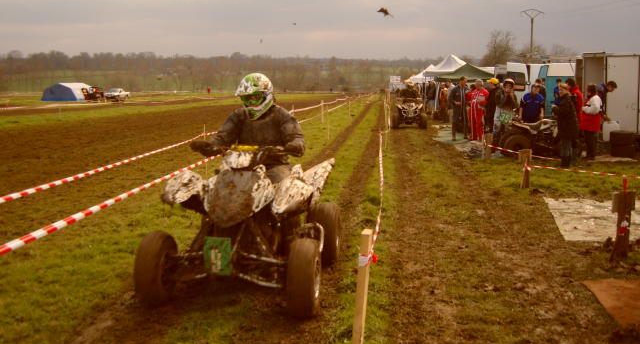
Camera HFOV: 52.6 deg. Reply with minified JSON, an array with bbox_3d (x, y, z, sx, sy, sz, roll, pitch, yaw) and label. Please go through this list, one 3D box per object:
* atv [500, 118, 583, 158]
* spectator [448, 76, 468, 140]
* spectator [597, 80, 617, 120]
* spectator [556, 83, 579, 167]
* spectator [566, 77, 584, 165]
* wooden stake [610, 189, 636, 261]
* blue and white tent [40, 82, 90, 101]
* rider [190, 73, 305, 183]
[{"bbox_3d":[4.920,-0.899,14.402,1.750,1.080,1.130,-1,7,-7],"label":"atv"},{"bbox_3d":[3.788,-1.723,17.700,0.560,1.770,0.420,-4,9,-27],"label":"spectator"},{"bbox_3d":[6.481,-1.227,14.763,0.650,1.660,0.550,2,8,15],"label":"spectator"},{"bbox_3d":[4.796,-0.923,12.535,0.350,1.620,0.480,0,7,3],"label":"spectator"},{"bbox_3d":[5.270,-1.046,13.400,0.420,1.750,0.550,4,8,25],"label":"spectator"},{"bbox_3d":[2.605,0.463,5.550,0.200,0.610,0.140,2,8,18],"label":"wooden stake"},{"bbox_3d":[-28.793,-9.109,73.500,4.200,2.100,4.100,3,8,20],"label":"blue and white tent"},{"bbox_3d":[-0.520,-0.153,5.071,0.850,1.240,0.800,1,7,8],"label":"rider"}]

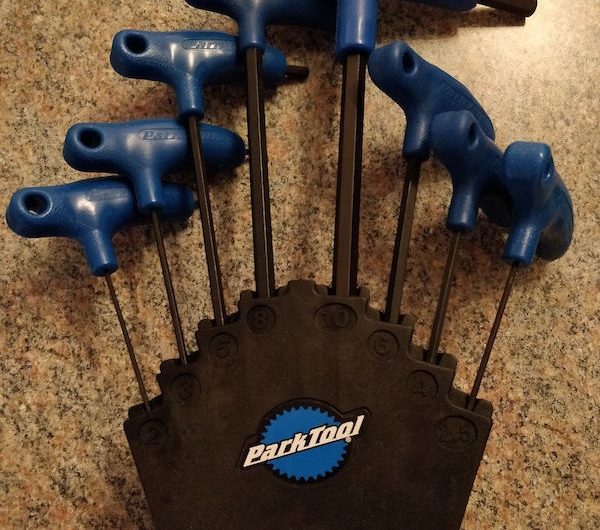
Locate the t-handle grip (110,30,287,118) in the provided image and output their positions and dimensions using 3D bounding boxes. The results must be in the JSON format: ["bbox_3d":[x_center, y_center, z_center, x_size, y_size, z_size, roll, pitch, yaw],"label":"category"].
[{"bbox_3d":[-0.047,-0.098,0.282,0.088,0.018,0.048,-5,75,-18],"label":"t-handle grip"}]

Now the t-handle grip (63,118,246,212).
[{"bbox_3d":[-0.067,-0.051,0.272,0.088,0.018,0.048,-8,74,-27],"label":"t-handle grip"}]

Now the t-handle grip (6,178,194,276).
[{"bbox_3d":[-0.090,-0.020,0.266,0.088,0.018,0.048,-12,72,-36],"label":"t-handle grip"}]

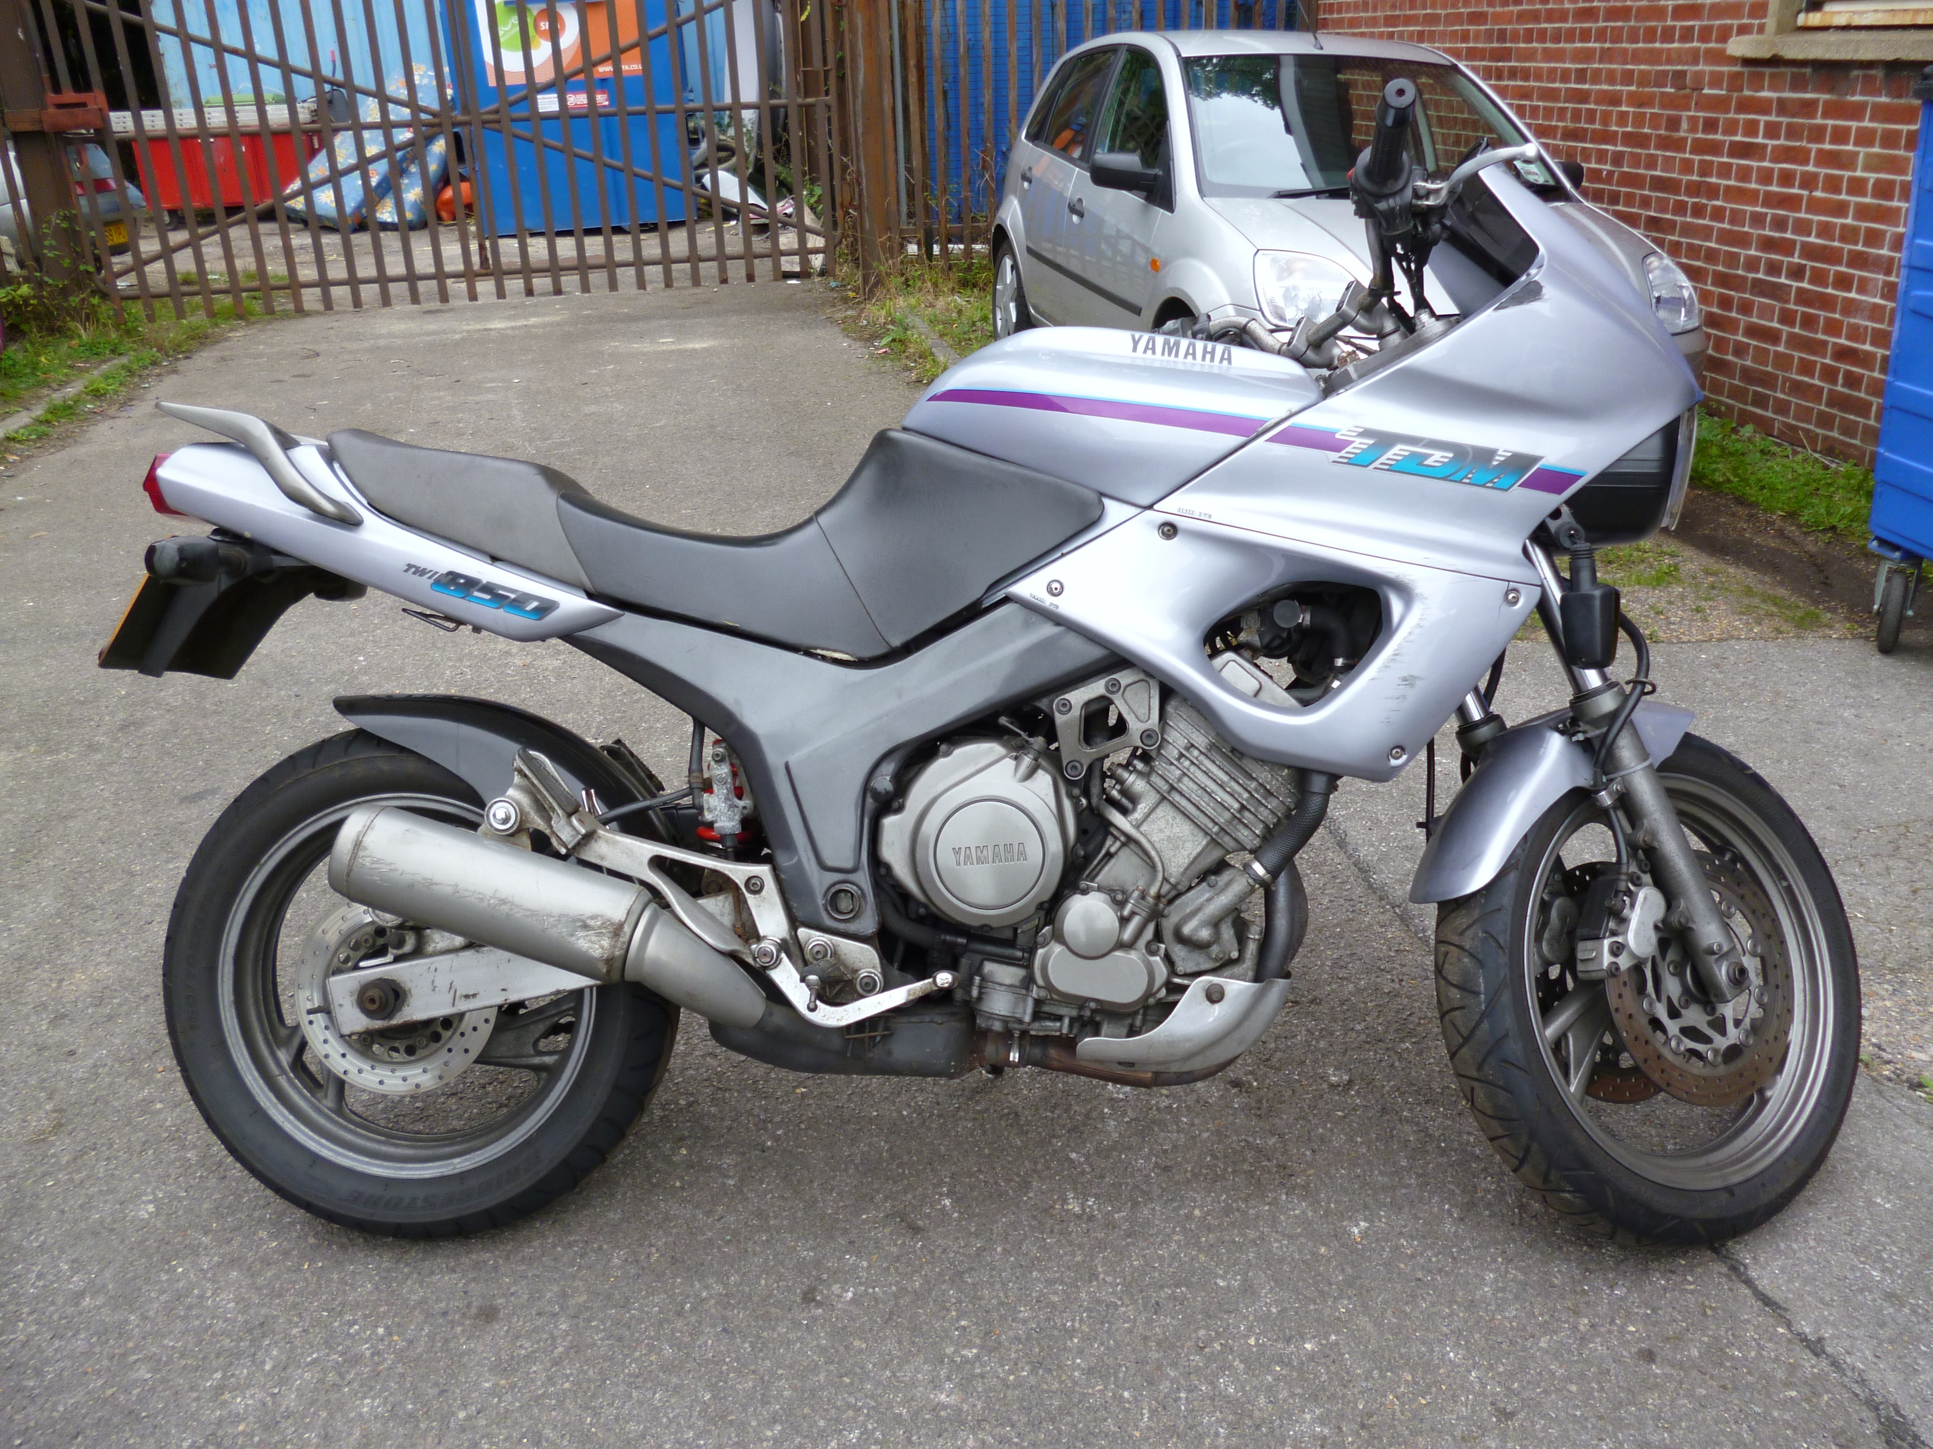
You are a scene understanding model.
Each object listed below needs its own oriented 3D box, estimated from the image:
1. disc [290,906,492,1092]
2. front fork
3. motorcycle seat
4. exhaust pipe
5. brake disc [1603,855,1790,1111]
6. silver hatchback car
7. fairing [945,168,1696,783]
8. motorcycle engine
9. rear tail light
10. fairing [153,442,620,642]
[{"bbox_3d":[-0.669,0.314,1.840,0.245,0.245,0.025,-1,1,2],"label":"disc"},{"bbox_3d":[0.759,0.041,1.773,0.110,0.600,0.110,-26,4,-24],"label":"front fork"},{"bbox_3d":[-0.309,-0.223,1.897,0.940,0.300,0.300,-1,1,2],"label":"motorcycle seat"},{"bbox_3d":[-0.460,0.213,1.722,0.510,0.140,0.120,17,2,2],"label":"exhaust pipe"},{"bbox_3d":[0.855,0.294,1.822,0.298,0.298,0.030,2,-12,-23],"label":"brake disc"},{"bbox_3d":[1.285,-2.030,6.410,1.700,1.460,3.920,-6,24,-12],"label":"silver hatchback car"},{"bbox_3d":[0.440,-0.293,1.864,0.830,0.700,0.560,-1,1,2],"label":"fairing"},{"bbox_3d":[0.151,0.121,1.885,0.470,0.450,0.440,-1,1,2],"label":"motorcycle engine"},{"bbox_3d":[-0.961,-0.290,1.922,0.075,0.085,0.180,-1,1,2],"label":"rear tail light"},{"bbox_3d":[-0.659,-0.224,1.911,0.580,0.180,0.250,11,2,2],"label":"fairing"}]

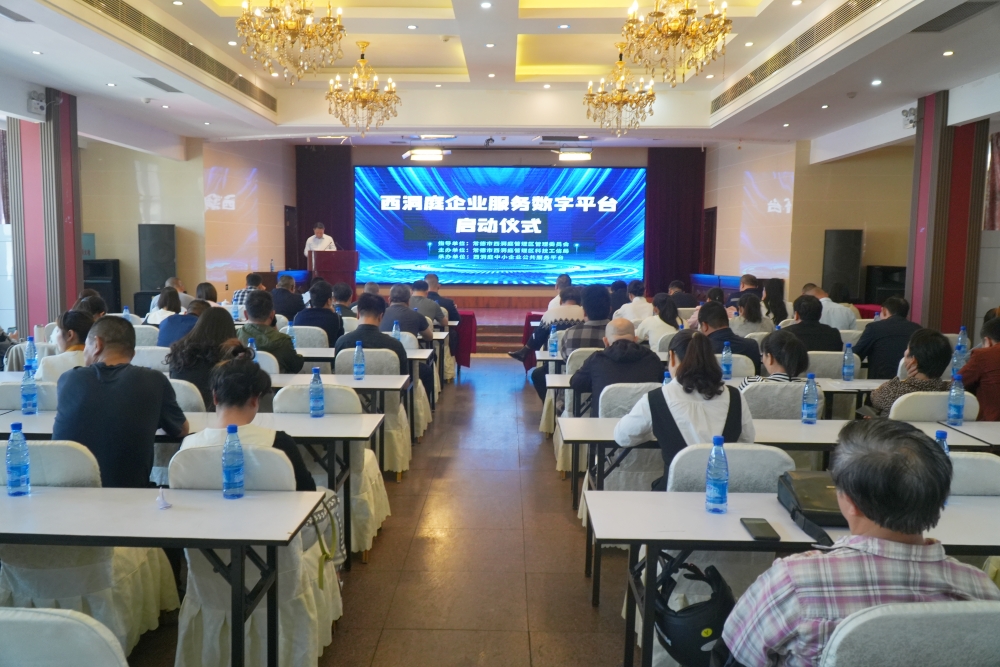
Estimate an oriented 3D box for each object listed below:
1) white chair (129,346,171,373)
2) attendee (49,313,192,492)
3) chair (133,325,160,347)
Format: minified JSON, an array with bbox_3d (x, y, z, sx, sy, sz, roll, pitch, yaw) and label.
[{"bbox_3d":[-2.292,0.516,5.240,0.470,0.890,0.560,1,6,1],"label":"white chair"},{"bbox_3d":[-1.445,0.557,3.009,0.540,1.264,0.780,1,6,0],"label":"attendee"},{"bbox_3d":[-3.176,0.344,6.801,0.500,0.885,0.540,1,6,0],"label":"chair"}]

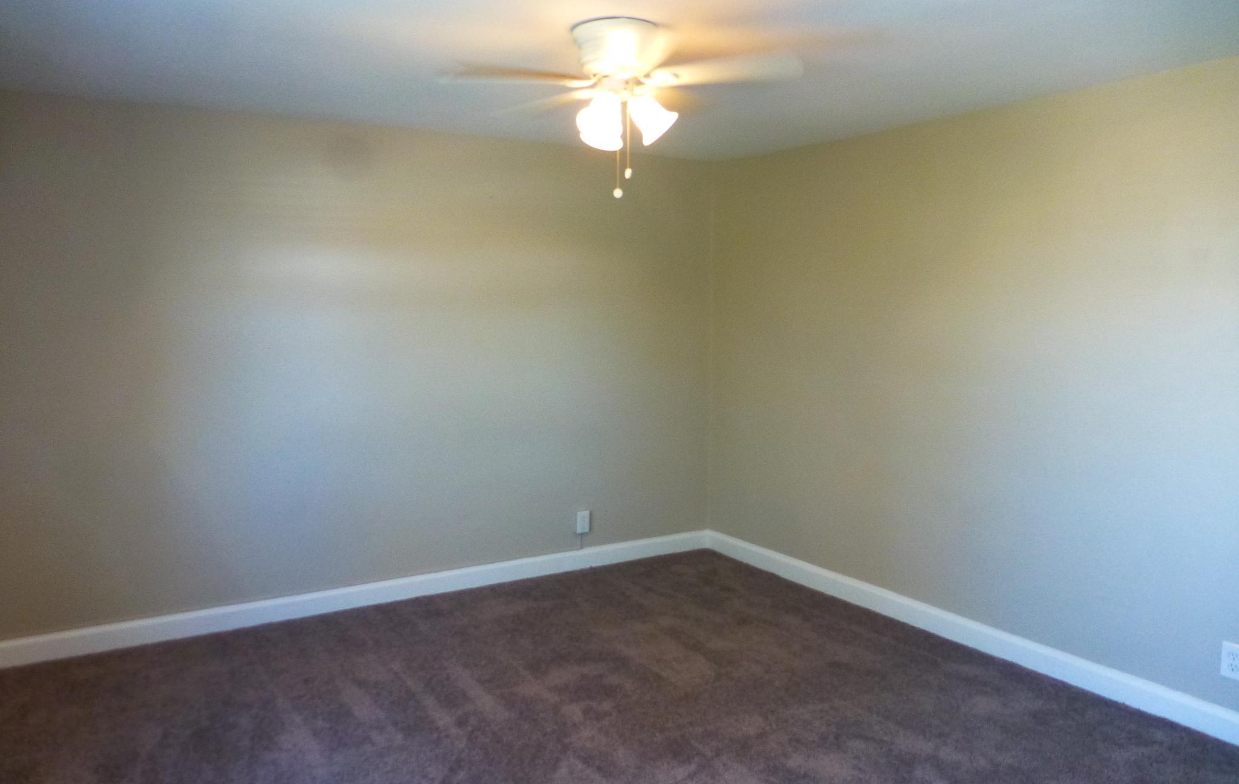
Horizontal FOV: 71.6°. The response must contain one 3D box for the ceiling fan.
[{"bbox_3d":[0.003,-0.848,2.600,1.090,0.480,1.060,0,6,0],"label":"ceiling fan"}]

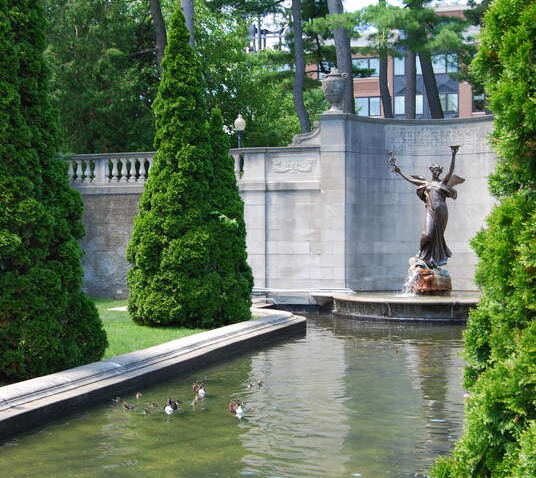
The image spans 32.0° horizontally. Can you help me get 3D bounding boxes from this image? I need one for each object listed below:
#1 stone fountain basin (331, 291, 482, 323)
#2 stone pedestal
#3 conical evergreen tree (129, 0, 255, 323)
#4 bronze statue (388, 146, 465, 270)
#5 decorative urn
[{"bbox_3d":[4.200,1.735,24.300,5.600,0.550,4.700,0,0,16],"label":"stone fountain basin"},{"bbox_3d":[4.480,1.090,25.750,1.180,0.940,1.100,0,0,16],"label":"stone pedestal"},{"bbox_3d":[-1.490,-1.420,17.700,2.350,6.000,2.350,0,0,0],"label":"conical evergreen tree"},{"bbox_3d":[4.375,-0.870,25.750,2.000,3.400,1.150,0,0,16],"label":"bronze statue"},{"bbox_3d":[1.885,-4.240,26.500,0.770,1.250,0.720,0,0,0],"label":"decorative urn"}]

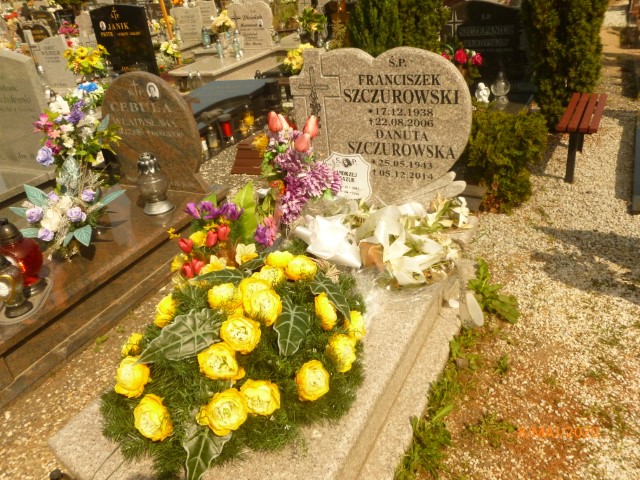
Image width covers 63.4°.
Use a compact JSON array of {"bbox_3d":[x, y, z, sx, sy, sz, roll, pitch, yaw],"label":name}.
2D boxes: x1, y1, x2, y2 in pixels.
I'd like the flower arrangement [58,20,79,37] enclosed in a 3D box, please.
[{"bbox_3d":[-4.469,-3.759,9.200,0.330,0.270,0.290,9,33,28],"label":"flower arrangement"}]

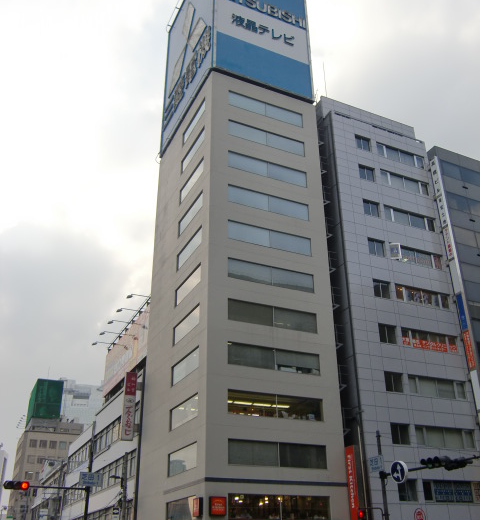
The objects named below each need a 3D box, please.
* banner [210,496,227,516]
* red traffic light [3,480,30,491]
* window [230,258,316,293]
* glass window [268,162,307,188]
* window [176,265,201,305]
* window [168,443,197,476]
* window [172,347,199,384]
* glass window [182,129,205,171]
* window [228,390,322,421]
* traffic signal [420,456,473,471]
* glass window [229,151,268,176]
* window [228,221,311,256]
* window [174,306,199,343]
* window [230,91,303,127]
[{"bbox_3d":[-1.369,15.126,37.408,1.023,1.063,0.300,11,-29,-22],"label":"banner"},{"bbox_3d":[-10.865,11.012,29.700,1.220,0.420,0.350,11,-29,-22],"label":"red traffic light"},{"bbox_3d":[2.434,1.242,46.795,7.414,1.573,0.150,11,-29,-22],"label":"window"},{"bbox_3d":[3.764,-6.686,48.196,3.506,1.441,0.150,12,-29,-22],"label":"glass window"},{"bbox_3d":[-3.761,1.956,44.808,0.150,1.457,5.288,12,-29,-22],"label":"window"},{"bbox_3d":[-3.557,12.602,38.309,0.200,1.408,5.082,12,-30,-22],"label":"window"},{"bbox_3d":[-3.712,7.422,42.010,0.150,1.494,5.288,12,-29,-22],"label":"window"},{"bbox_3d":[-3.745,-8.723,49.319,0.200,1.408,5.082,12,-30,-22],"label":"glass window"},{"bbox_3d":[2.516,10.139,42.295,7.414,1.597,0.150,11,-29,-22],"label":"window"},{"bbox_3d":[8.225,8.085,24.300,1.450,0.420,1.250,12,-30,-22],"label":"traffic signal"},{"bbox_3d":[0.645,-7.323,46.897,3.369,1.441,0.150,12,-29,-22],"label":"glass window"},{"bbox_3d":[2.222,-1.482,43.878,6.735,1.461,0.200,12,-30,-22],"label":"window"},{"bbox_3d":[-3.737,4.710,43.398,0.150,1.474,5.288,12,-29,-22],"label":"window"},{"bbox_3d":[2.300,-13.285,54.144,7.414,1.508,0.150,11,-29,-22],"label":"window"}]

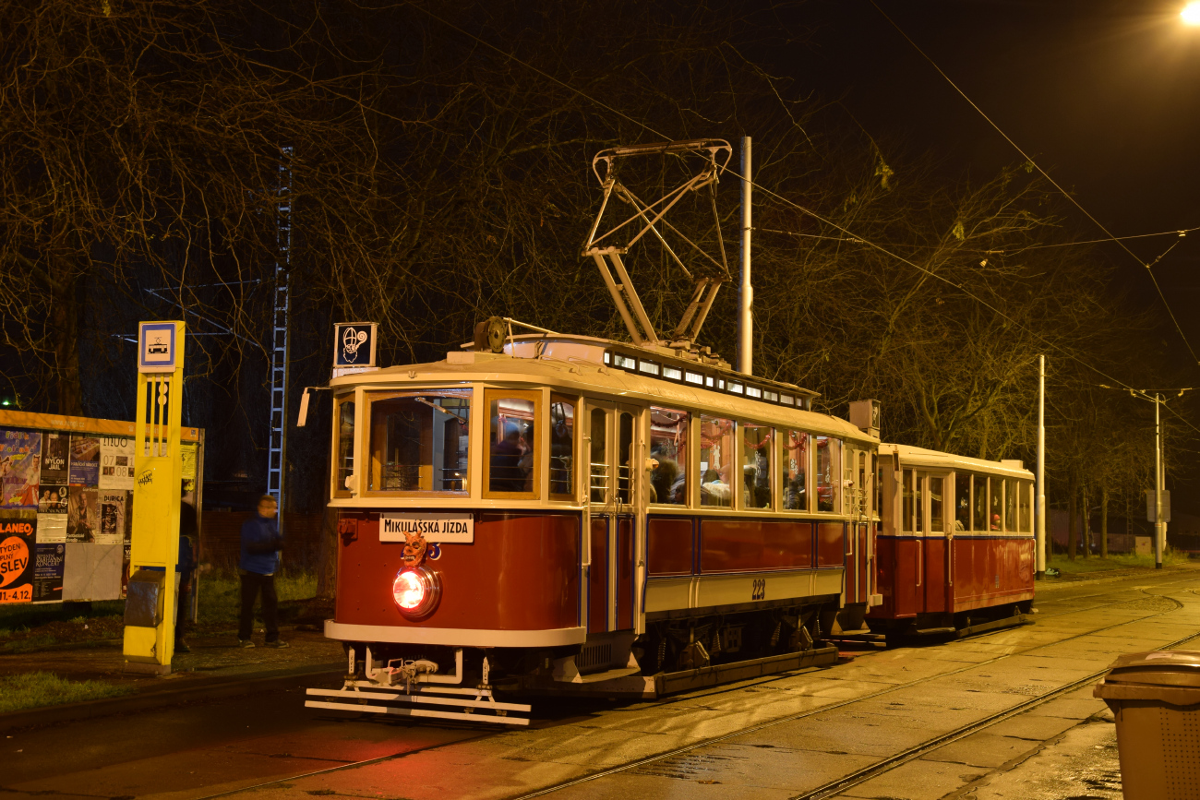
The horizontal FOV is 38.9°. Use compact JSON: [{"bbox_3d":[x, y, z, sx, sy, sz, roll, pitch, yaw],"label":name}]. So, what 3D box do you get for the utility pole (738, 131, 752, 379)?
[{"bbox_3d":[2.609,-0.491,30.456,0.290,8.610,0.290,-1,-5,25],"label":"utility pole"}]

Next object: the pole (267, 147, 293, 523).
[{"bbox_3d":[-8.226,-1.127,43.600,0.310,10.900,0.240,2,-4,-6],"label":"pole"}]

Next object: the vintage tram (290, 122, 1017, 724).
[{"bbox_3d":[2.917,0.533,22.543,2.160,5.620,20.200,-1,-5,25],"label":"vintage tram"}]

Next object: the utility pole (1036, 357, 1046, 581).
[{"bbox_3d":[15.989,2.411,61.585,0.290,8.050,0.290,-1,-5,25],"label":"utility pole"}]

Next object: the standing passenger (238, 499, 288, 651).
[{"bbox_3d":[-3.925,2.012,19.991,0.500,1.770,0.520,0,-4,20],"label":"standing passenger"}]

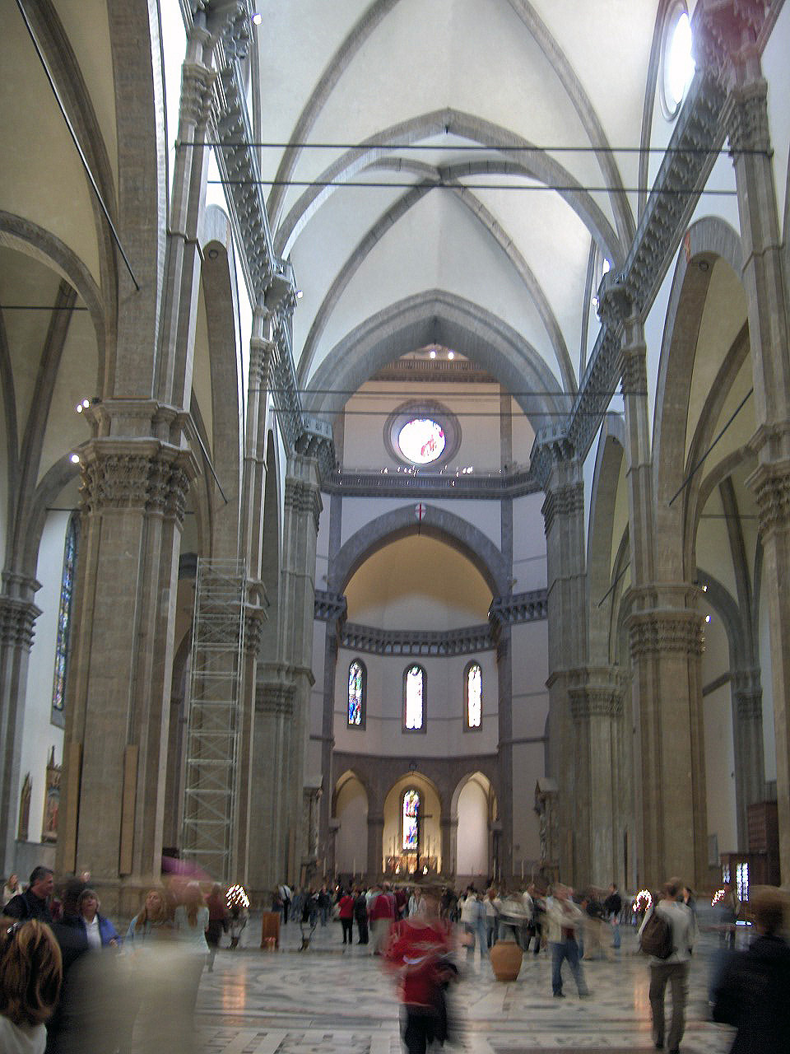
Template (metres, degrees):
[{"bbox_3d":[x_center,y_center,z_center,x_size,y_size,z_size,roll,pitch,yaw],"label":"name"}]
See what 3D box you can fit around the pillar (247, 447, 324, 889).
[{"bbox_3d":[-7.272,9.367,75.546,3.600,28.900,5.400,1,-17,0],"label":"pillar"}]

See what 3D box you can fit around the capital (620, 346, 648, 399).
[{"bbox_3d":[11.425,-7.159,57.785,1.100,2.560,2.200,1,-17,0],"label":"capital"}]

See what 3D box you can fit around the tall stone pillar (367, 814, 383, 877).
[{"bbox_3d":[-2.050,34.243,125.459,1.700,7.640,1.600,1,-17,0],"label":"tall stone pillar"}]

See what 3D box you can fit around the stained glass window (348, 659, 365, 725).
[{"bbox_3d":[-4.275,18.110,129.826,2.200,7.400,0.300,16,-23,-41],"label":"stained glass window"}]

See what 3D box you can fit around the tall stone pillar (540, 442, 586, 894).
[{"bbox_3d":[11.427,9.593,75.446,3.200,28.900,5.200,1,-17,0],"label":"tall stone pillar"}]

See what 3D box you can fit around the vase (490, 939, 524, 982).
[{"bbox_3d":[2.038,8.004,21.885,0.610,0.652,0.610,1,-17,0],"label":"vase"}]

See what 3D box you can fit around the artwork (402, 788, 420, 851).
[{"bbox_3d":[1.913,34.655,141.009,2.200,7.250,0.300,1,-17,0],"label":"artwork"}]

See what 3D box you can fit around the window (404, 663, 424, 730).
[{"bbox_3d":[2.063,18.902,132.209,2.150,7.340,0.300,1,-17,0],"label":"window"}]

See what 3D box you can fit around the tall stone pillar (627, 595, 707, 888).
[{"bbox_3d":[11.949,10.181,52.526,3.100,14.170,3.000,1,-17,0],"label":"tall stone pillar"}]

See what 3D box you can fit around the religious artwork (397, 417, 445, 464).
[{"bbox_3d":[2.754,-9.084,126.070,5.000,5.180,0.300,1,-17,0],"label":"religious artwork"}]

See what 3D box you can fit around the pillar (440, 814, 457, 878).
[{"bbox_3d":[5.884,35.397,129.805,2.000,7.500,1.800,1,-17,0],"label":"pillar"}]

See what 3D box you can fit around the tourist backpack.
[{"bbox_3d":[2.735,4.230,12.401,0.330,0.540,0.240,-9,-19,29],"label":"tourist backpack"}]

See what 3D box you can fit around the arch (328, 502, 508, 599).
[{"bbox_3d":[2.575,3.002,124.486,18.000,10.300,4.200,1,-17,0],"label":"arch"}]

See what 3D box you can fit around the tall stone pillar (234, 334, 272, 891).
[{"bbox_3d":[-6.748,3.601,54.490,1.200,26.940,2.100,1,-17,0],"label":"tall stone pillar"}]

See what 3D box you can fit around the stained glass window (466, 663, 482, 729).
[{"bbox_3d":[8.875,18.724,132.559,0.400,7.400,2.200,17,-23,-42],"label":"stained glass window"}]

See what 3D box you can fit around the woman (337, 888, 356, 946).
[{"bbox_3d":[-1.419,11.477,34.972,0.520,1.610,0.380,3,-17,-5],"label":"woman"}]

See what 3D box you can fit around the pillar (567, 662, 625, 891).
[{"bbox_3d":[11.968,15.903,71.690,3.000,14.350,3.000,1,-17,0],"label":"pillar"}]

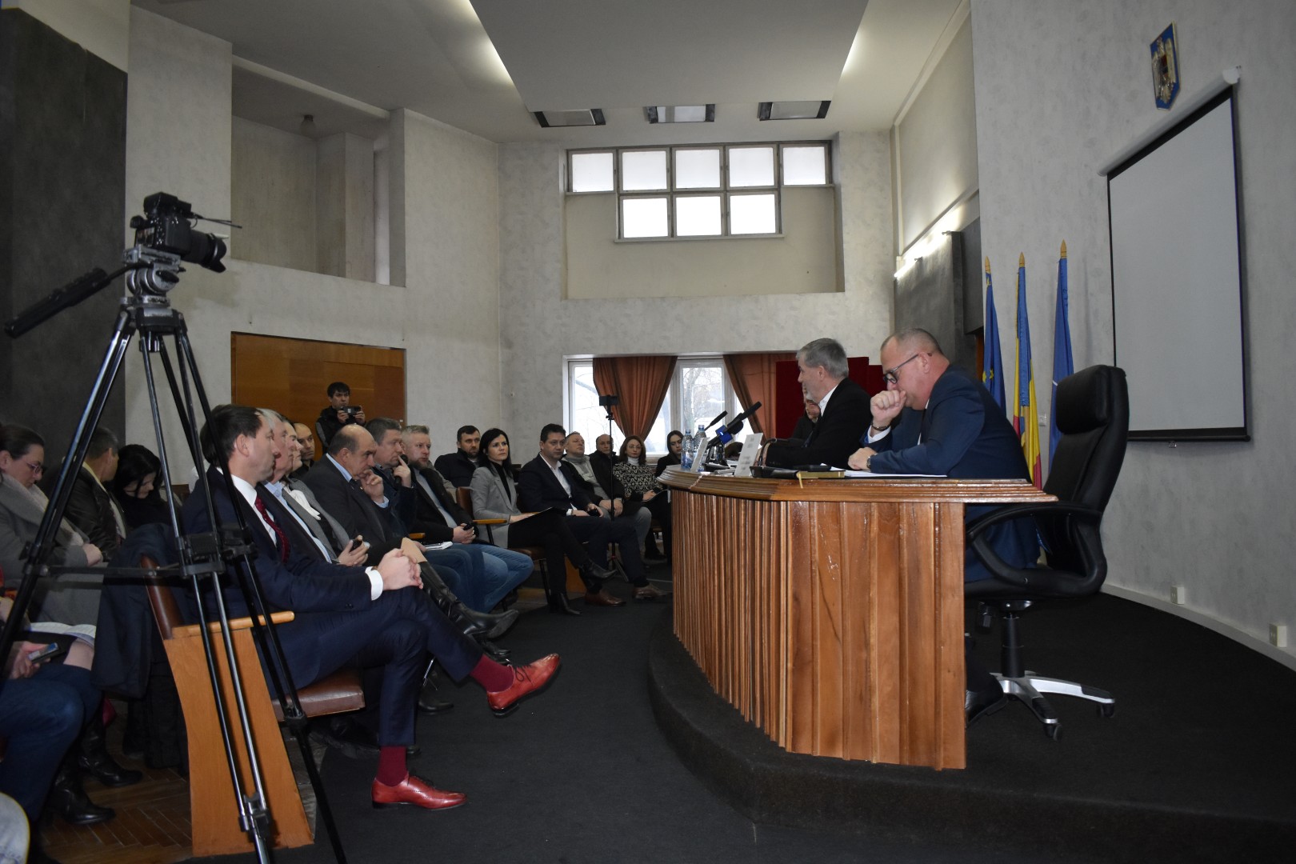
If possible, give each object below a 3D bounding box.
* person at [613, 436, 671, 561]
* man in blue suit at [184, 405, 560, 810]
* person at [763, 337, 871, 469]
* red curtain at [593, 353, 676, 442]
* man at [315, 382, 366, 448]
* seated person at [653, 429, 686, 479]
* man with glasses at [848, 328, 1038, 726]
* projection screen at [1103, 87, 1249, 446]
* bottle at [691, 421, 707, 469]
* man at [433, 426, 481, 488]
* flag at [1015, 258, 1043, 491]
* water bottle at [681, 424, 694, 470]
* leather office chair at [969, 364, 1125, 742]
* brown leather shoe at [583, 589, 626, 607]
[{"bbox_3d":[-0.060,0.650,9.450,0.520,1.210,0.760,-1,-1,-20],"label":"person"},{"bbox_3d":[-0.877,0.548,3.100,1.140,1.290,0.600,-1,-1,-2],"label":"man in blue suit"},{"bbox_3d":[0.660,0.295,3.950,0.740,1.340,0.540,-1,-1,-2],"label":"person"},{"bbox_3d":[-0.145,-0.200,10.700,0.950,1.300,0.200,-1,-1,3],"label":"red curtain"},{"bbox_3d":[-2.705,0.390,8.500,0.550,1.660,0.480,0,-1,-37],"label":"man"},{"bbox_3d":[0.280,0.628,9.750,0.500,1.250,0.760,-1,-1,-9],"label":"seated person"},{"bbox_3d":[1.030,0.325,3.380,0.720,1.340,0.580,-1,-1,-5],"label":"man with glasses"},{"bbox_3d":[2.610,-0.722,4.860,0.050,1.530,1.400,-1,-1,4],"label":"projection screen"},{"bbox_3d":[0.236,0.074,4.400,0.066,0.215,0.066,-1,-1,0],"label":"bottle"},{"bbox_3d":[-1.380,0.599,7.700,0.560,1.310,0.800,0,-1,-34],"label":"man"},{"bbox_3d":[2.399,-0.082,6.150,0.260,2.080,0.300,-1,-1,-19],"label":"flag"},{"bbox_3d":[0.203,0.088,4.950,0.066,0.210,0.066,-1,-1,0],"label":"water bottle"},{"bbox_3d":[1.190,0.366,3.260,0.700,1.165,0.630,-1,-1,5],"label":"leather office chair"},{"bbox_3d":[-0.286,1.099,6.450,0.290,0.120,0.105,-1,-1,25],"label":"brown leather shoe"}]

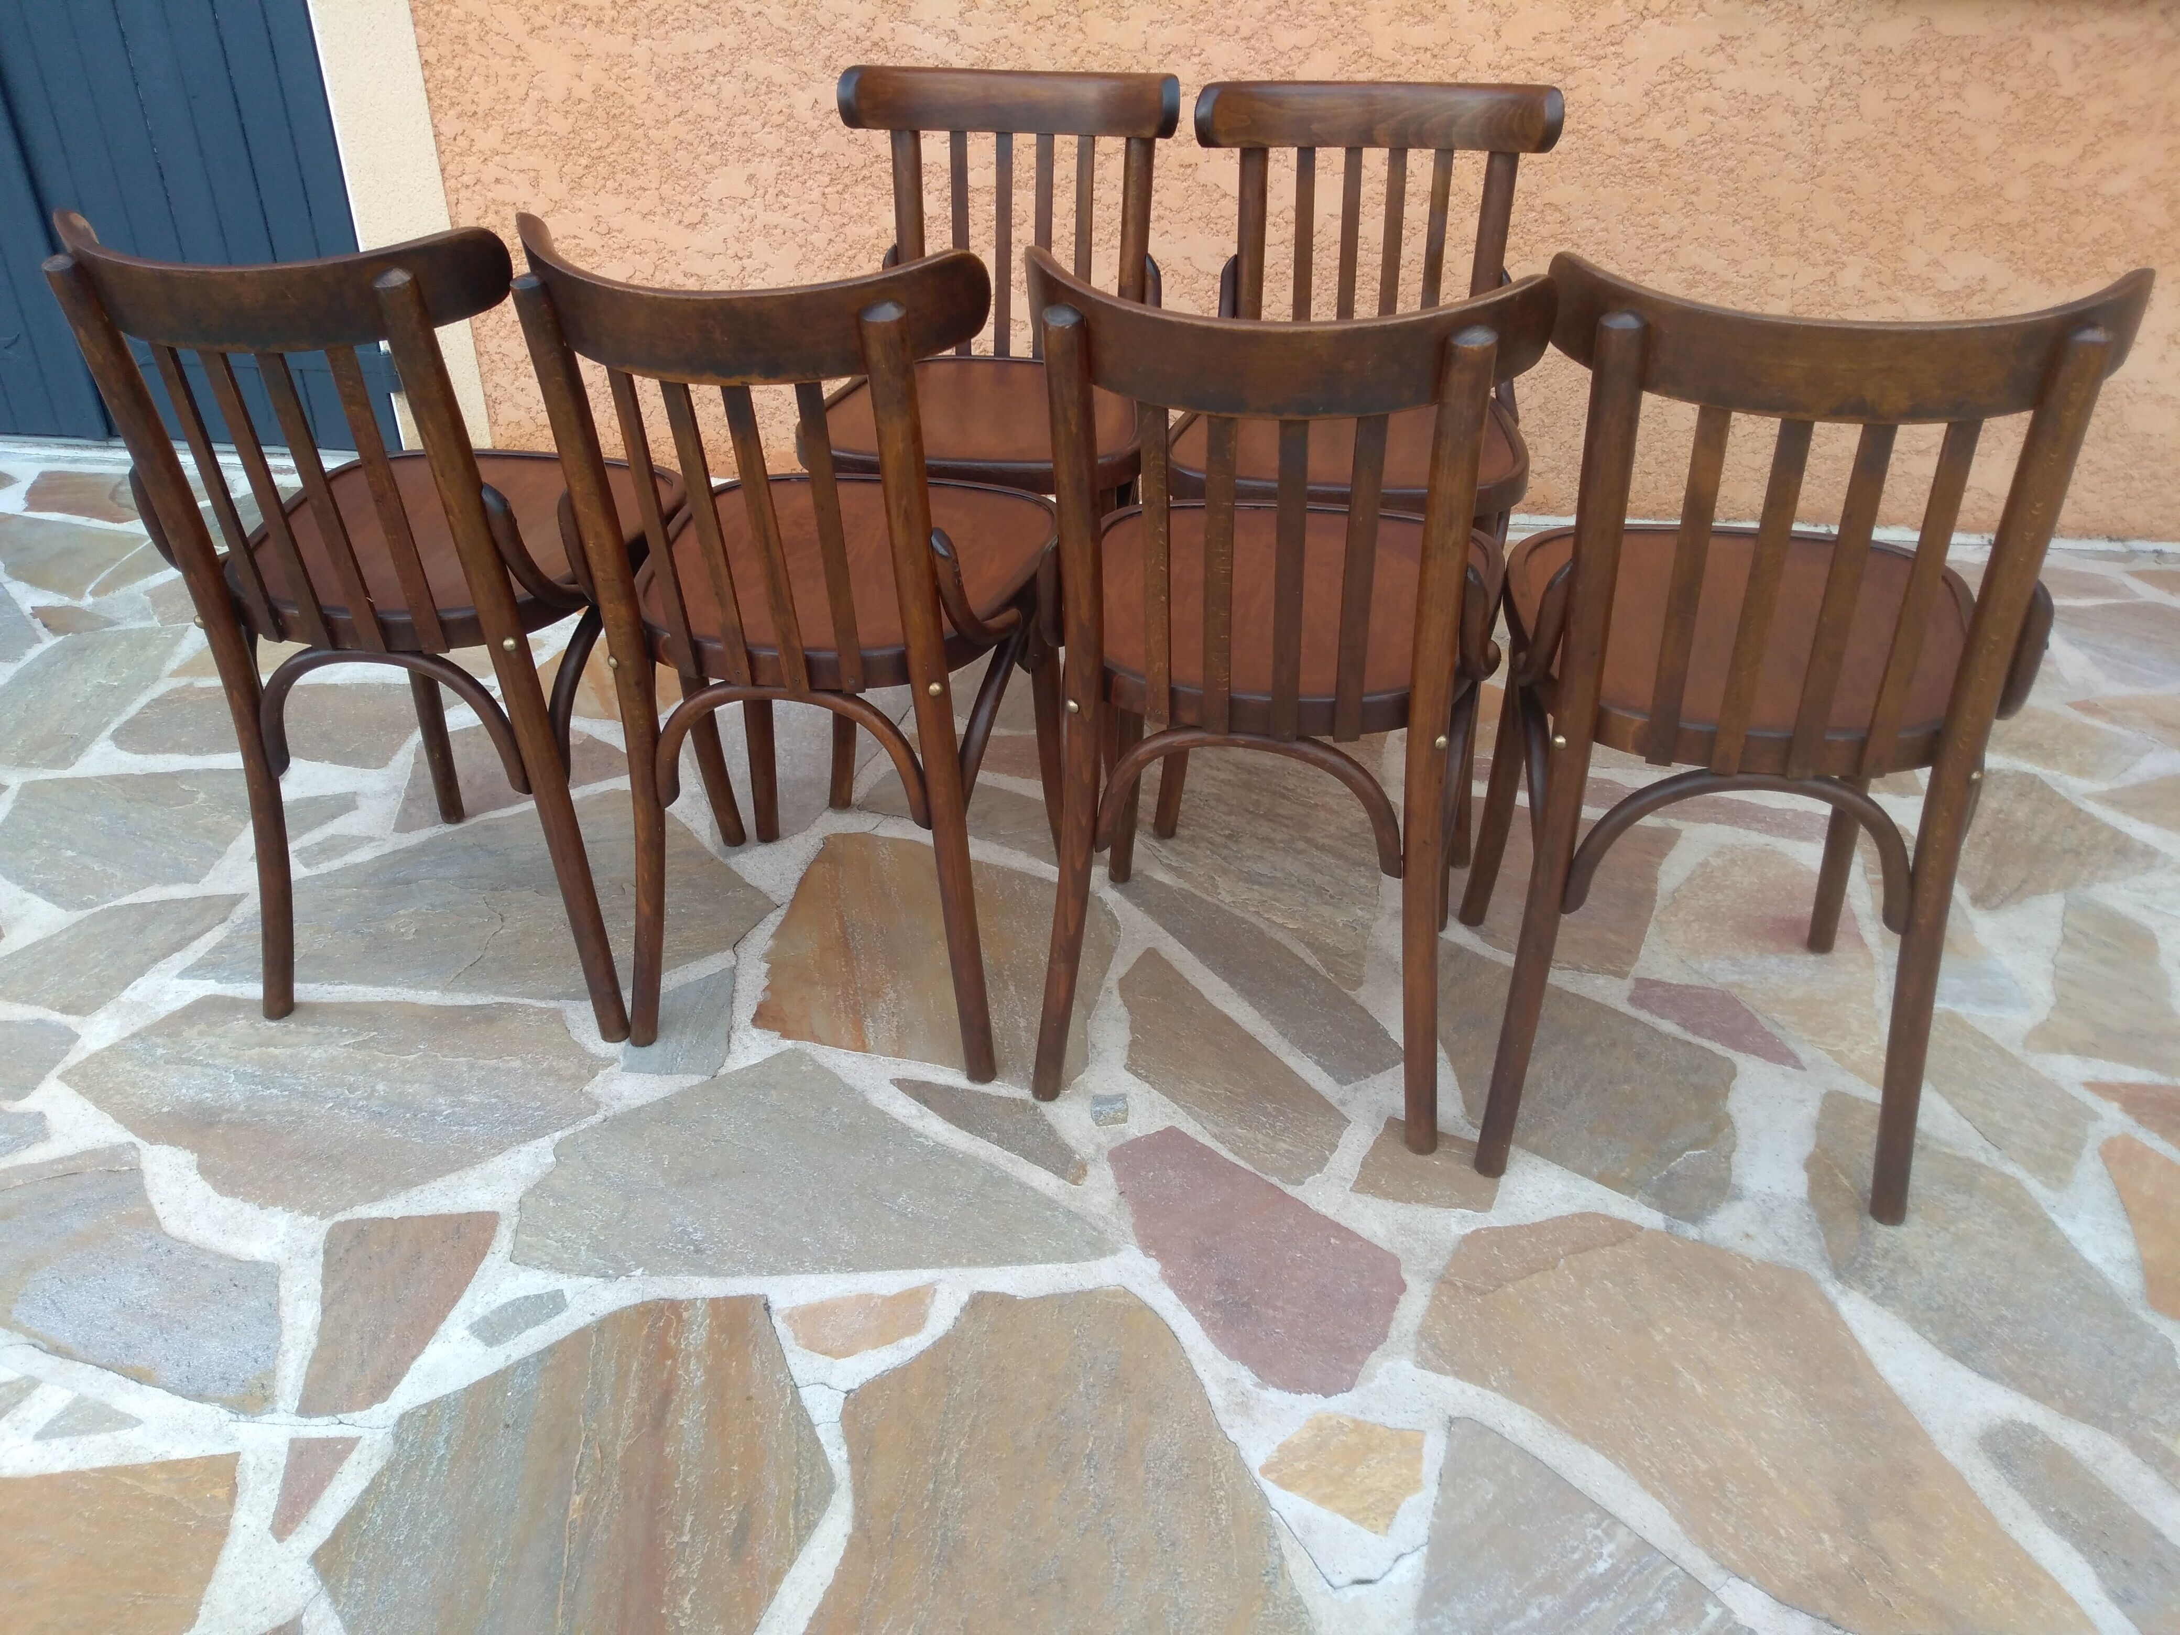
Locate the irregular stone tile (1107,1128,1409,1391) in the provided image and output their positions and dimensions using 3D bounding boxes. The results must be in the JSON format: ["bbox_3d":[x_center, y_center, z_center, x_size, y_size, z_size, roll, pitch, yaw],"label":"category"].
[{"bbox_3d":[0.126,0.400,1.475,0.333,0.020,0.196,25,39,34],"label":"irregular stone tile"}]

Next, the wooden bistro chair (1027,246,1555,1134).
[{"bbox_3d":[0.178,-0.152,1.574,0.415,0.815,0.493,6,32,10],"label":"wooden bistro chair"}]

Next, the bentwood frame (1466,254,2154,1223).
[{"bbox_3d":[0.574,-0.113,1.476,0.415,0.815,0.493,7,32,10],"label":"bentwood frame"}]

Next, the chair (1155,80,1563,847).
[{"bbox_3d":[0.309,-0.415,1.968,0.415,0.815,0.493,7,32,11],"label":"chair"}]

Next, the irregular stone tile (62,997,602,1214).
[{"bbox_3d":[-0.773,0.292,1.647,0.564,0.020,0.320,2,31,3],"label":"irregular stone tile"}]

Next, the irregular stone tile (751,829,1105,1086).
[{"bbox_3d":[-0.171,0.158,1.870,0.400,0.020,0.448,5,32,8],"label":"irregular stone tile"}]

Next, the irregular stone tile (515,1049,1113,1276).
[{"bbox_3d":[-0.255,0.331,1.586,0.553,0.020,0.308,-1,31,-2],"label":"irregular stone tile"}]

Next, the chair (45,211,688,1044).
[{"bbox_3d":[-0.666,-0.237,1.719,0.415,0.815,0.493,4,32,7],"label":"chair"}]

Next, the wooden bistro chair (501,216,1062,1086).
[{"bbox_3d":[-0.258,-0.201,1.669,0.415,0.815,0.493,6,32,9],"label":"wooden bistro chair"}]

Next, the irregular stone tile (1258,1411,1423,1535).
[{"bbox_3d":[0.207,0.511,1.293,0.115,0.020,0.100,18,36,27],"label":"irregular stone tile"}]

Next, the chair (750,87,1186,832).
[{"bbox_3d":[-0.114,-0.458,2.028,0.415,0.815,0.493,3,32,5],"label":"chair"}]

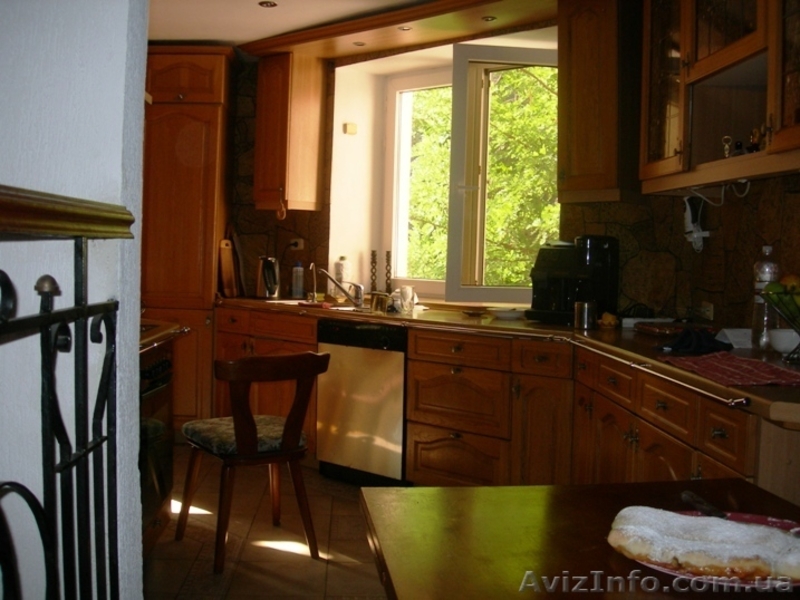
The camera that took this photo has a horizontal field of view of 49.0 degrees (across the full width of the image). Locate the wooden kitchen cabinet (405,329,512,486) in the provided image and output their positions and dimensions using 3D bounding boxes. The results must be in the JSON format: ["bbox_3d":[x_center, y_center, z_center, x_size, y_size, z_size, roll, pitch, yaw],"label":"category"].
[{"bbox_3d":[0.438,0.537,4.250,0.602,0.813,0.570,4,4,41],"label":"wooden kitchen cabinet"}]

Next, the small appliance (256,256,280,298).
[{"bbox_3d":[-0.813,-0.140,5.450,0.140,0.255,0.180,0,4,-30],"label":"small appliance"}]

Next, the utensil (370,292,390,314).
[{"bbox_3d":[-0.096,0.018,4.430,0.100,0.105,0.090,4,4,41],"label":"utensil"}]

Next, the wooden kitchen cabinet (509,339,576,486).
[{"bbox_3d":[0.777,0.562,3.954,0.298,0.813,0.570,4,4,41],"label":"wooden kitchen cabinet"}]

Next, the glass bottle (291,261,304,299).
[{"bbox_3d":[-0.633,-0.127,5.420,0.085,0.235,0.075,4,4,41],"label":"glass bottle"}]

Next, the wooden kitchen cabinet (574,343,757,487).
[{"bbox_3d":[1.038,0.628,2.857,0.570,0.813,1.614,1,3,-4],"label":"wooden kitchen cabinet"}]

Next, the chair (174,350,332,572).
[{"bbox_3d":[-0.591,0.599,3.524,0.450,0.815,0.510,0,4,-30],"label":"chair"}]

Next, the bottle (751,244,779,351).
[{"bbox_3d":[1.234,-0.002,2.970,0.092,0.350,0.092,1,3,0],"label":"bottle"}]

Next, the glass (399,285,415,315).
[{"bbox_3d":[0.036,-0.006,4.338,0.073,0.142,0.073,2,3,0],"label":"glass"}]

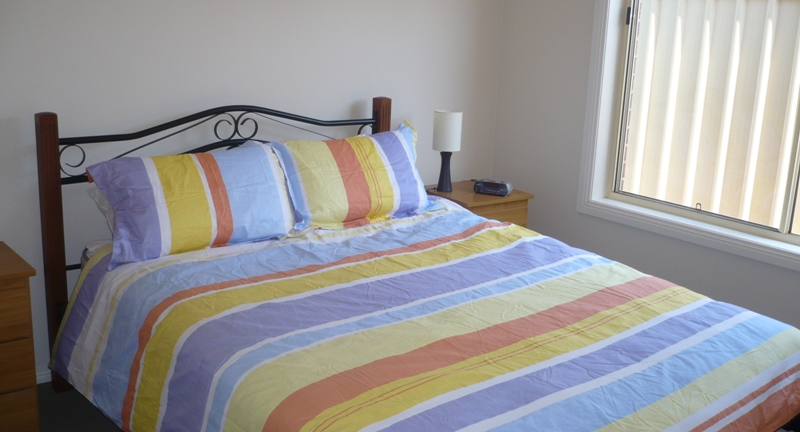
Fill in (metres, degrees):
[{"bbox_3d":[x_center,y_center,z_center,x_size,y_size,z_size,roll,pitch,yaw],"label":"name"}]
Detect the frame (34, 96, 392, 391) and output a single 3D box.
[{"bbox_3d":[-0.701,0.052,3.515,1.596,1.086,0.071,-9,18,-38],"label":"frame"}]

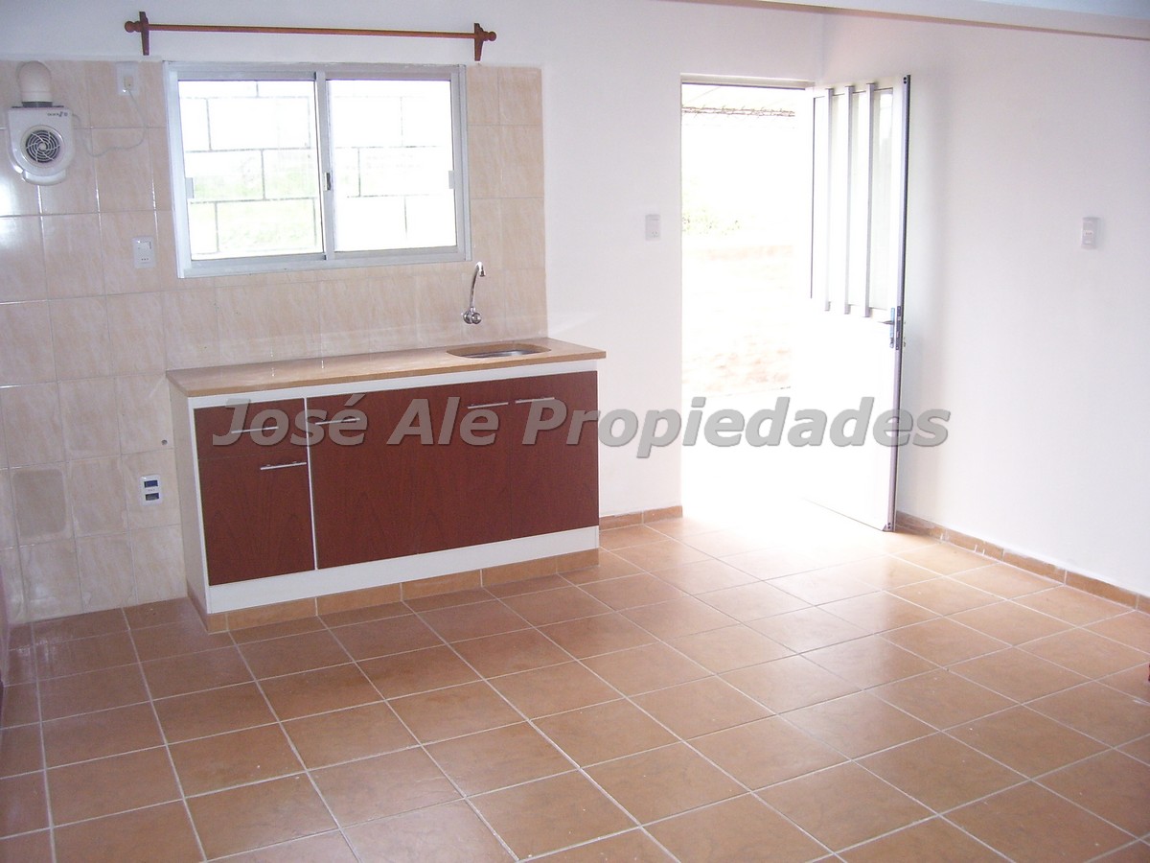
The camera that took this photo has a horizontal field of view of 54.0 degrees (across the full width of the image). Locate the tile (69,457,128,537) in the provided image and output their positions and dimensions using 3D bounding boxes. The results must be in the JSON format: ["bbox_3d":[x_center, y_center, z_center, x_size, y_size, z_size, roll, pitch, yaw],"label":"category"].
[{"bbox_3d":[-1.794,0.247,4.247,0.200,0.300,0.010,-7,13,-26],"label":"tile"}]

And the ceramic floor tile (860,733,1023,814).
[{"bbox_3d":[0.977,0.910,3.019,0.330,0.010,0.330,-7,13,-26],"label":"ceramic floor tile"}]

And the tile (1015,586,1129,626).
[{"bbox_3d":[1.848,0.650,4.200,0.330,0.010,0.330,-7,13,-26],"label":"tile"}]

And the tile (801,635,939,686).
[{"bbox_3d":[0.985,0.770,3.746,0.329,0.010,0.329,-7,13,-26],"label":"tile"}]

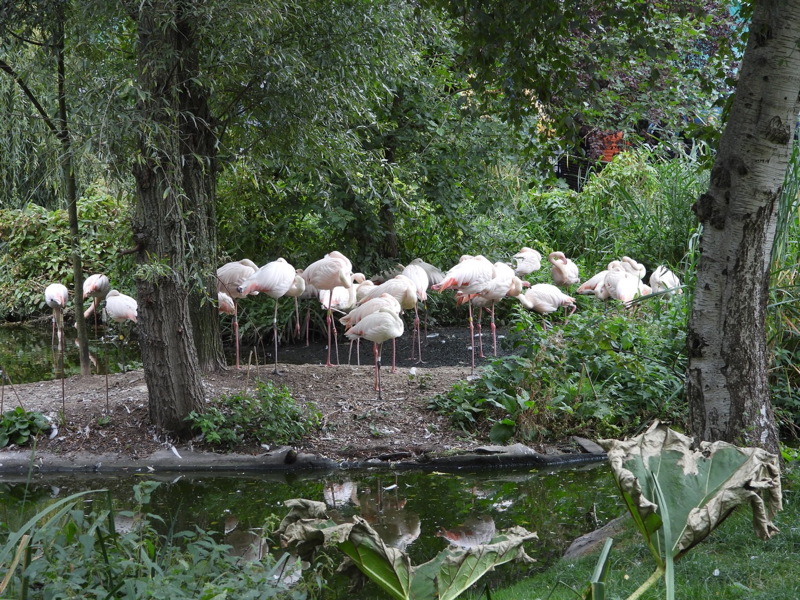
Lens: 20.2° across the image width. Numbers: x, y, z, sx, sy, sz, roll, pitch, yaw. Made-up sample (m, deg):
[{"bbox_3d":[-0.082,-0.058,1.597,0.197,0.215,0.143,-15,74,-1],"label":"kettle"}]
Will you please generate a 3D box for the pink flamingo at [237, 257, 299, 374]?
[{"bbox_3d":[-1.064,0.124,18.000,0.560,0.947,0.300,-2,4,-37],"label":"pink flamingo"}]

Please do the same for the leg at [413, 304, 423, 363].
[{"bbox_3d":[0.146,0.279,18.700,0.080,0.484,0.060,1,3,24],"label":"leg"}]

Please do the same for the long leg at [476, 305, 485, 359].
[{"bbox_3d":[0.693,0.271,19.300,0.070,0.465,0.060,2,4,32],"label":"long leg"}]

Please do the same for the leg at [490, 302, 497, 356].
[{"bbox_3d":[0.747,0.236,17.900,0.050,0.430,0.045,-2,4,-18],"label":"leg"}]

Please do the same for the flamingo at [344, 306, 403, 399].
[{"bbox_3d":[-0.192,0.388,16.900,0.450,0.709,0.260,1,3,12],"label":"flamingo"}]

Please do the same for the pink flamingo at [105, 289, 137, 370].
[{"bbox_3d":[-2.228,0.245,18.000,0.270,0.674,0.460,-2,4,-37],"label":"pink flamingo"}]

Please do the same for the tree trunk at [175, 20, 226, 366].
[{"bbox_3d":[-1.602,-0.879,18.000,0.420,2.923,0.420,0,3,0],"label":"tree trunk"}]

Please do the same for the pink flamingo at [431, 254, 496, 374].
[{"bbox_3d":[0.473,0.108,16.700,0.550,0.890,0.290,-3,4,-32],"label":"pink flamingo"}]

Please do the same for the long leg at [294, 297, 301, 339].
[{"bbox_3d":[-0.860,0.147,18.800,0.050,0.360,0.045,-2,4,-18],"label":"long leg"}]

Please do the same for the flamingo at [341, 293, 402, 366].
[{"bbox_3d":[-0.233,0.245,18.300,0.500,0.612,0.270,0,3,-6],"label":"flamingo"}]

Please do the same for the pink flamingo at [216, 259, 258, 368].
[{"bbox_3d":[-1.270,0.104,17.300,0.520,0.850,0.290,2,5,42],"label":"pink flamingo"}]

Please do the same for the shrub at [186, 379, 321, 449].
[{"bbox_3d":[-0.921,0.720,14.100,0.850,0.380,0.600,-1,4,0],"label":"shrub"}]

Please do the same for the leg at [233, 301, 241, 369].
[{"bbox_3d":[-1.320,0.279,18.100,0.070,0.549,0.060,-1,3,-20],"label":"leg"}]

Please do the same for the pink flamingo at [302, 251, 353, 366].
[{"bbox_3d":[-0.560,0.066,17.300,0.290,0.890,0.520,-4,5,-42],"label":"pink flamingo"}]

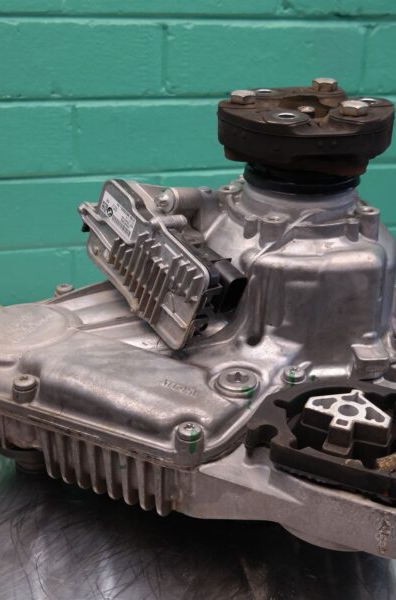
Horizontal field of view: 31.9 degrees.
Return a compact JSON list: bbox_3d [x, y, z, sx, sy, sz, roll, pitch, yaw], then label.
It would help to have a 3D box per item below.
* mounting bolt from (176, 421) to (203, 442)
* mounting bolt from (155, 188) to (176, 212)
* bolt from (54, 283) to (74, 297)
[{"bbox_3d":[-0.005,0.086,0.455,0.017,0.006,0.017,0,27,0],"label":"mounting bolt"},{"bbox_3d":[-0.026,-0.076,0.540,0.010,0.018,0.018,-14,31,-26],"label":"mounting bolt"},{"bbox_3d":[-0.123,-0.009,0.642,0.017,0.007,0.017,0,27,0],"label":"bolt"}]

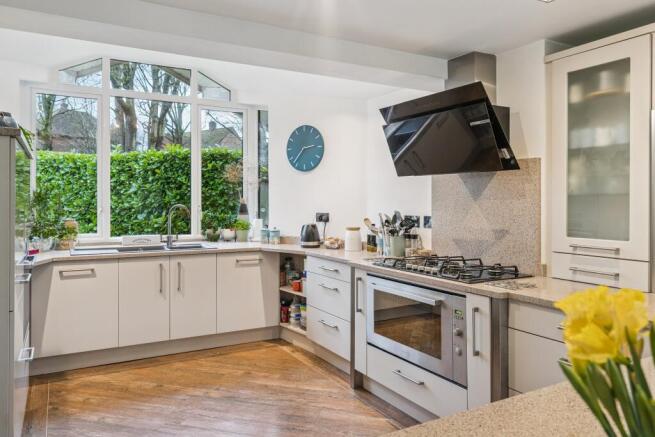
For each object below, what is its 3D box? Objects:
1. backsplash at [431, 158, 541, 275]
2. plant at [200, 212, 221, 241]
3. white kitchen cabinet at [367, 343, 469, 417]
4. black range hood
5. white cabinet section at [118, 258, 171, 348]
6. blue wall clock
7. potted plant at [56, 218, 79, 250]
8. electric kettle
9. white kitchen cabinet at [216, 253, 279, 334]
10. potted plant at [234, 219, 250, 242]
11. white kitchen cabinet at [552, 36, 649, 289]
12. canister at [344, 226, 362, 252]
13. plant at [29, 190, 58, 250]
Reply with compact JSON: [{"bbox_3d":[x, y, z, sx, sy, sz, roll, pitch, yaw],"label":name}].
[{"bbox_3d":[1.015,-0.021,3.045,0.025,0.683,0.920,-1,2,-29],"label":"backsplash"},{"bbox_3d":[-1.272,0.100,4.959,0.215,0.340,0.215,-1,1,-28],"label":"plant"},{"bbox_3d":[0.723,0.982,2.854,0.520,0.220,0.900,-1,2,-29],"label":"white kitchen cabinet"},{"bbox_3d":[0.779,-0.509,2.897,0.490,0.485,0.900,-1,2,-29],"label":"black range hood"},{"bbox_3d":[-1.654,0.678,4.023,0.397,0.720,0.570,-1,2,-29],"label":"white cabinet section"},{"bbox_3d":[-0.216,-0.690,4.500,0.455,0.455,0.045,1,1,34],"label":"blue wall clock"},{"bbox_3d":[-2.360,0.134,4.126,0.175,0.285,0.175,-1,2,-29],"label":"potted plant"},{"bbox_3d":[-0.160,0.162,4.398,0.190,0.235,0.165,0,1,31],"label":"electric kettle"},{"bbox_3d":[-0.863,0.677,4.499,0.613,0.725,0.560,-1,2,-29],"label":"white kitchen cabinet"},{"bbox_3d":[-0.934,0.135,5.016,0.170,0.265,0.170,-1,1,-28],"label":"potted plant"},{"bbox_3d":[1.526,-0.264,2.385,0.360,1.200,0.492,-1,2,-29],"label":"white kitchen cabinet"},{"bbox_3d":[0.231,0.183,3.987,0.150,0.215,0.150,0,2,0],"label":"canister"},{"bbox_3d":[-2.571,0.001,4.112,0.235,0.550,0.235,-1,2,-29],"label":"plant"}]

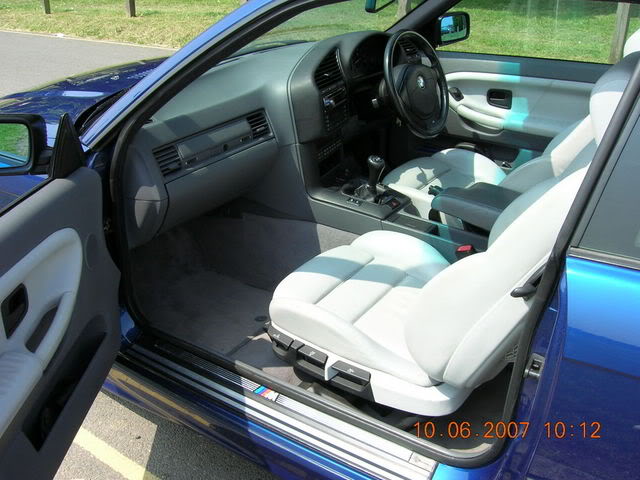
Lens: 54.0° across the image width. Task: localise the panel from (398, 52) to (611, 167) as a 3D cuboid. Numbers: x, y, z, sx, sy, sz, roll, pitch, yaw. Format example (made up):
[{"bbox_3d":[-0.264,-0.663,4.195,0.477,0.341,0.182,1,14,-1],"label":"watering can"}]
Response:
[{"bbox_3d":[0.701,-0.445,2.272,1.080,0.415,0.120,15,30,30],"label":"panel"}]

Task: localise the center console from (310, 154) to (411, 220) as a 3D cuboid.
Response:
[{"bbox_3d":[0.119,-0.168,1.944,0.320,0.175,0.205,15,30,30],"label":"center console"}]

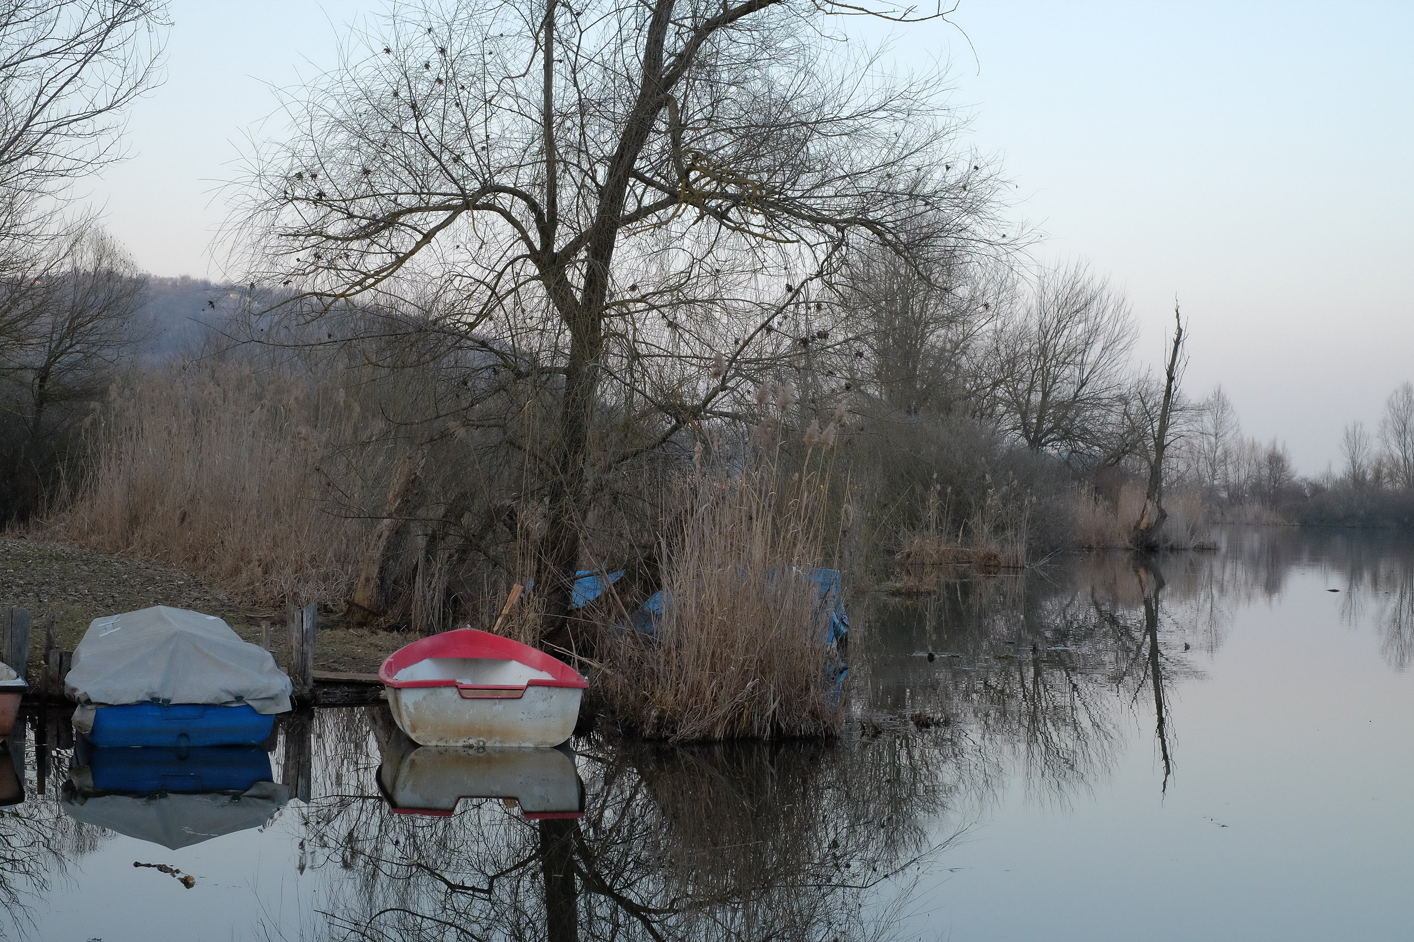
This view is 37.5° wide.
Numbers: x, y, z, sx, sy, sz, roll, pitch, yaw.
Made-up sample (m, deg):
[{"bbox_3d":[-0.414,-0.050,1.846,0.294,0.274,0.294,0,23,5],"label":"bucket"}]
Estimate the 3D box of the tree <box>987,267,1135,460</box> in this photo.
[{"bbox_3d":[18.118,-4.007,107.403,7.600,13.649,7.300,2,0,0],"label":"tree"}]

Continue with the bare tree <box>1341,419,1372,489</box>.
[{"bbox_3d":[57.731,-0.015,185.020,3.000,8.903,3.000,2,0,0],"label":"bare tree"}]

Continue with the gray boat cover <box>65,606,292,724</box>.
[{"bbox_3d":[-3.825,1.347,15.188,1.500,0.630,3.200,2,-1,-15],"label":"gray boat cover"}]

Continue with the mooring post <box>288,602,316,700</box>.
[{"bbox_3d":[-3.203,1.461,16.529,0.210,0.830,0.170,2,0,0],"label":"mooring post"}]

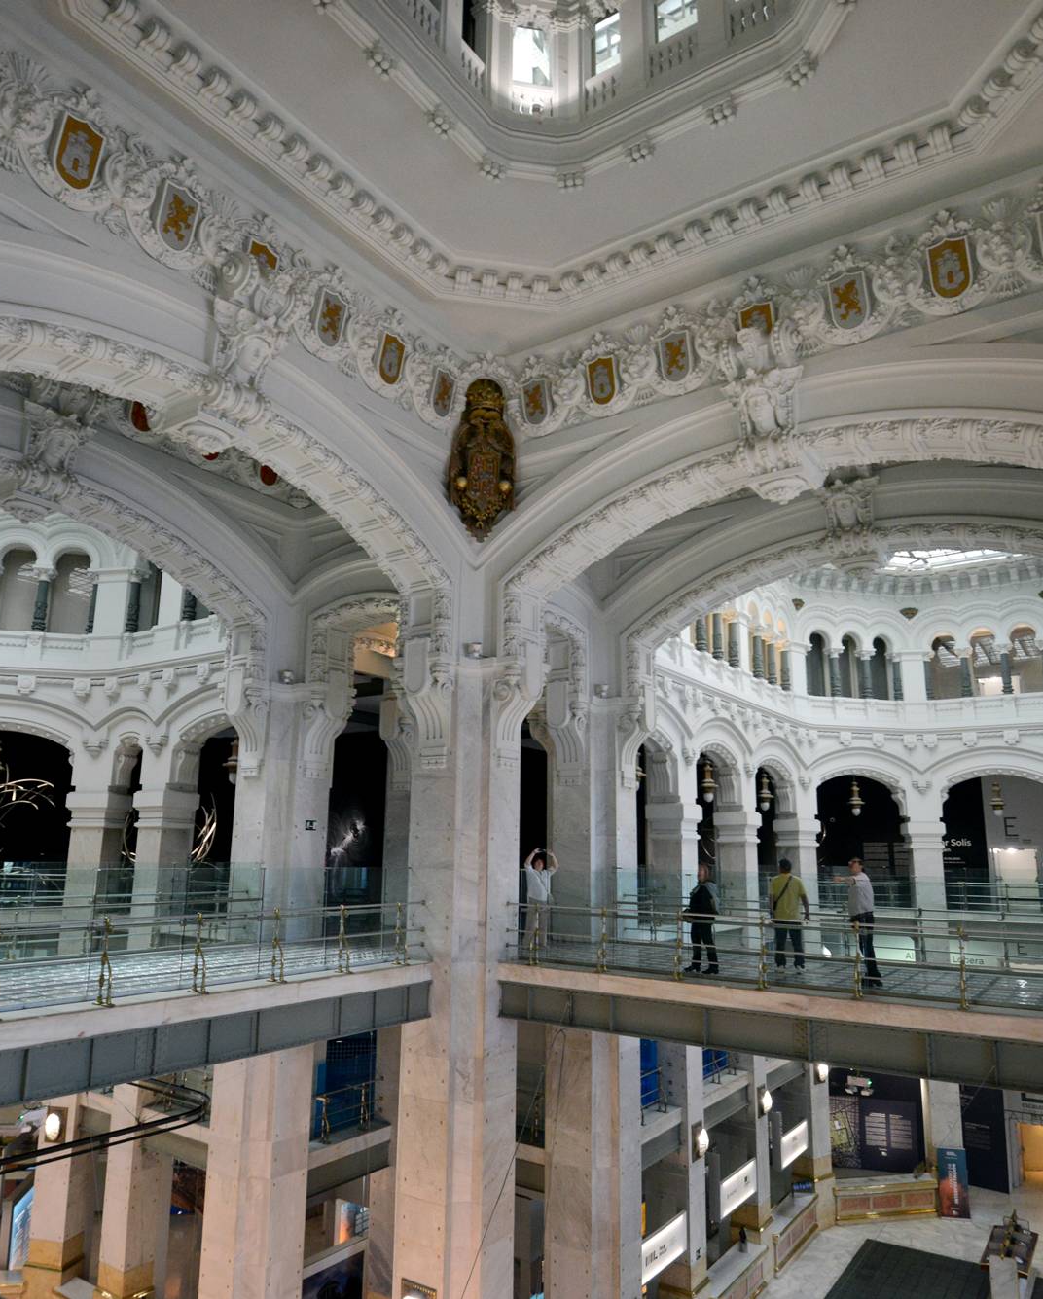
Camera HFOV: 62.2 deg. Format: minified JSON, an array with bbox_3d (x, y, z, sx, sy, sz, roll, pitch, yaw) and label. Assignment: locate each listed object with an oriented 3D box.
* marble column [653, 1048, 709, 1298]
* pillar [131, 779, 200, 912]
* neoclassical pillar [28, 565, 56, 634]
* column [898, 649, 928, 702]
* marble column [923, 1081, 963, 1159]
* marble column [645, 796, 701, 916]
[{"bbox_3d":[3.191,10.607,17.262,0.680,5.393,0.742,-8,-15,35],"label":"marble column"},{"bbox_3d":[-8.093,4.573,19.636,0.950,2.950,0.950,-8,-15,35],"label":"pillar"},{"bbox_3d":[-10.491,-1.085,18.983,0.450,1.501,0.450,3,-12,-9],"label":"neoclassical pillar"},{"bbox_3d":[12.050,0.832,26.352,0.780,1.615,0.639,-6,-14,28],"label":"column"},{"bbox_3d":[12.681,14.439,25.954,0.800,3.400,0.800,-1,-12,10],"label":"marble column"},{"bbox_3d":[3.603,4.955,20.502,0.950,2.950,0.950,-8,-15,35],"label":"marble column"}]

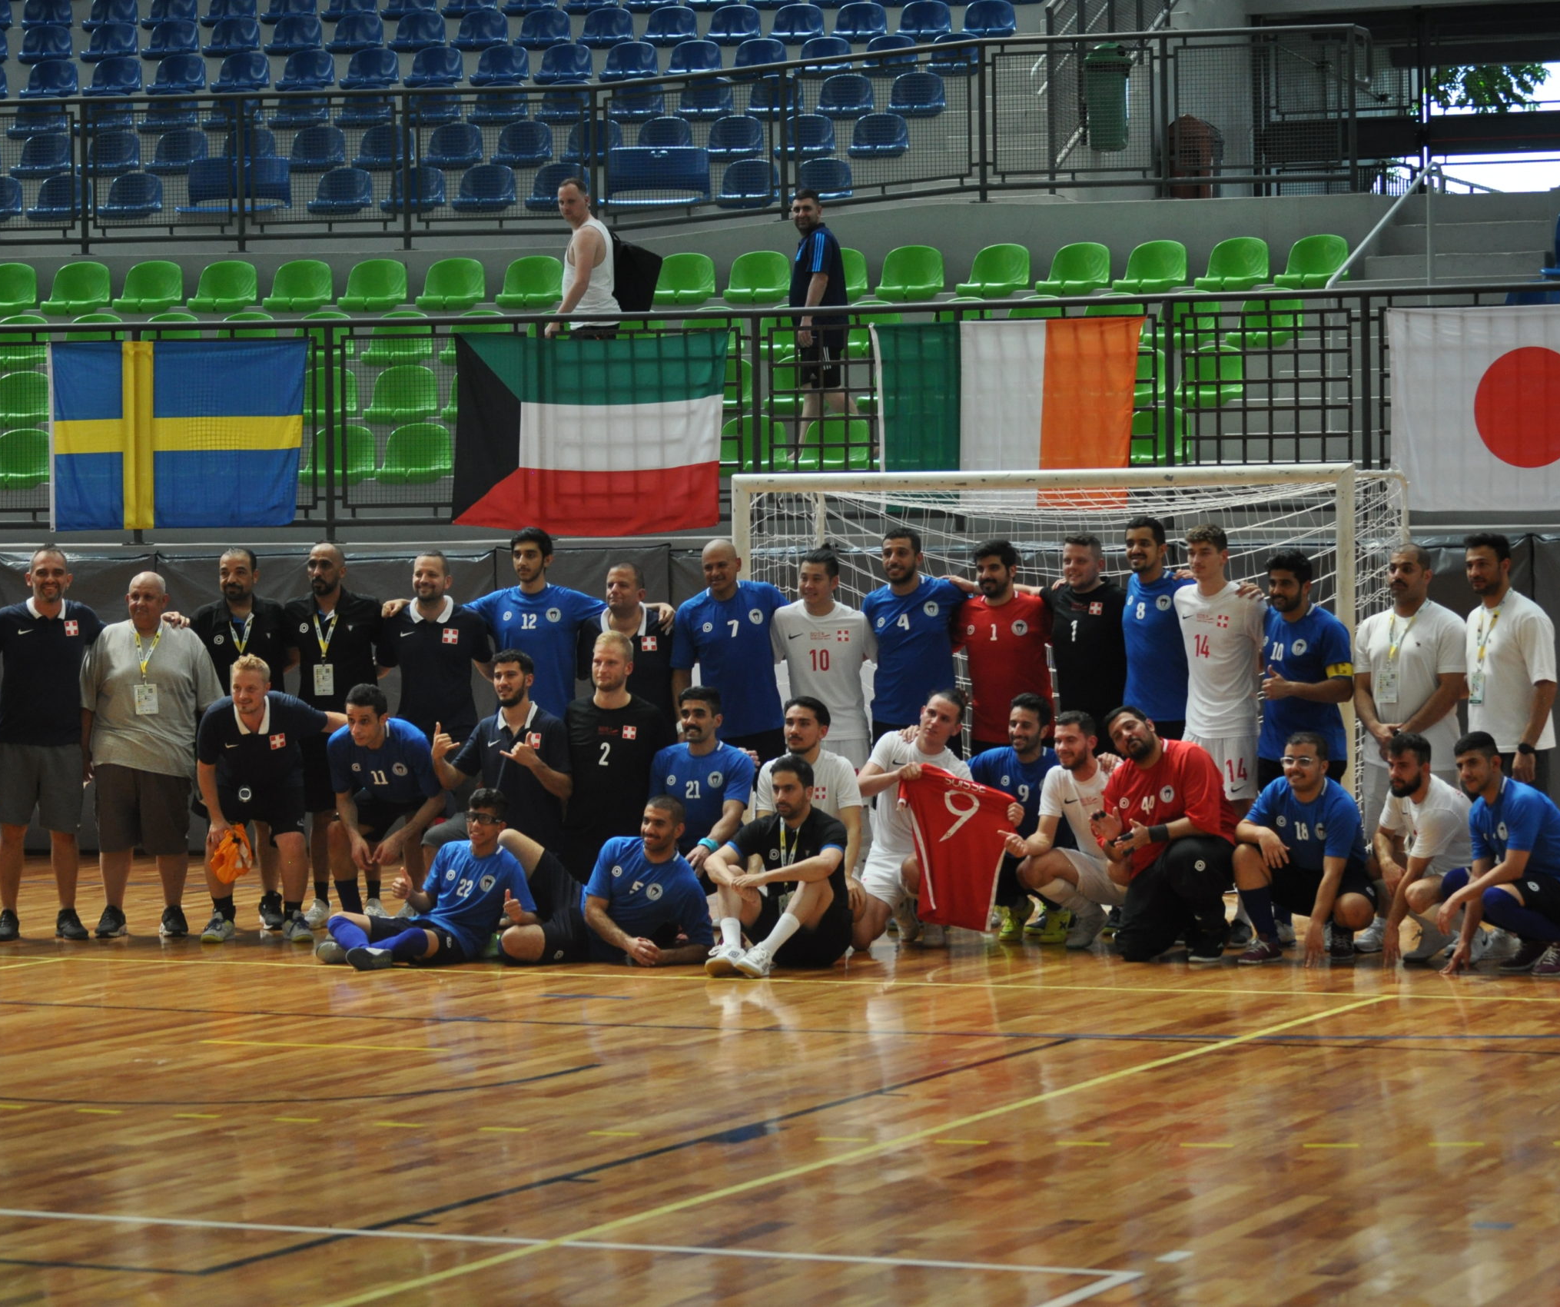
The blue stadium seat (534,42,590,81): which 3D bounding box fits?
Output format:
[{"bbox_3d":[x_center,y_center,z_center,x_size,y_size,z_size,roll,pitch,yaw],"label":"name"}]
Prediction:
[{"bbox_3d":[-1.713,-4.684,35.600,0.430,0.395,0.410,0,0,10],"label":"blue stadium seat"}]

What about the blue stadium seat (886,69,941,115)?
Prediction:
[{"bbox_3d":[1.048,-4.282,34.300,0.420,0.365,0.400,0,1,9],"label":"blue stadium seat"}]

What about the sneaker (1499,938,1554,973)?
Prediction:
[{"bbox_3d":[2.960,1.191,17.700,0.280,0.120,0.110,-17,9,-31],"label":"sneaker"}]

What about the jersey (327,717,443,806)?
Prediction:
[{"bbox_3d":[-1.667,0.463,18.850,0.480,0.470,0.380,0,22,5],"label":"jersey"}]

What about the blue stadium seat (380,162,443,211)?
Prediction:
[{"bbox_3d":[-2.793,-3.537,34.100,0.450,0.390,0.420,0,1,6],"label":"blue stadium seat"}]

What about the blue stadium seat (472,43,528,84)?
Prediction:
[{"bbox_3d":[-2.223,-4.695,35.750,0.430,0.395,0.410,0,0,11],"label":"blue stadium seat"}]

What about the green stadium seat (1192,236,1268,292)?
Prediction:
[{"bbox_3d":[3.034,-2.615,30.100,0.450,0.390,0.420,0,1,21],"label":"green stadium seat"}]

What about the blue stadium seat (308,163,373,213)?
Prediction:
[{"bbox_3d":[-3.237,-3.415,32.900,0.420,0.365,0.400,0,1,9],"label":"blue stadium seat"}]

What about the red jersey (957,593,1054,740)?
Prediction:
[{"bbox_3d":[1.006,0.058,20.000,0.460,0.680,0.280,0,1,18],"label":"red jersey"}]

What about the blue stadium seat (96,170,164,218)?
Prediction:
[{"bbox_3d":[-4.759,-3.368,32.800,0.440,0.390,0.440,0,1,5],"label":"blue stadium seat"}]

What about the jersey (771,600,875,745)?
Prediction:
[{"bbox_3d":[0.202,0.085,20.600,0.480,0.660,0.270,0,1,14],"label":"jersey"}]

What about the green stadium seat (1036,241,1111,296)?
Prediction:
[{"bbox_3d":[1.901,-2.481,28.900,0.425,0.340,0.410,0,1,17],"label":"green stadium seat"}]

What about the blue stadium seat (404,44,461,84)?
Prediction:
[{"bbox_3d":[-2.740,-4.643,35.300,0.440,0.390,0.440,0,1,5],"label":"blue stadium seat"}]

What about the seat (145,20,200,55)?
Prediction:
[{"bbox_3d":[-4.896,-4.942,36.000,0.425,0.340,0.410,-1,1,7],"label":"seat"}]

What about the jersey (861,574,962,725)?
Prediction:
[{"bbox_3d":[0.601,-0.018,20.600,0.480,0.700,0.280,0,1,9],"label":"jersey"}]

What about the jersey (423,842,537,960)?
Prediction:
[{"bbox_3d":[-1.309,1.045,19.200,0.460,0.490,0.280,0,-14,32],"label":"jersey"}]

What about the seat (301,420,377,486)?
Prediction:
[{"bbox_3d":[-2.736,-1.238,27.800,0.430,0.395,0.410,0,0,11],"label":"seat"}]

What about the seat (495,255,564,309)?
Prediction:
[{"bbox_3d":[-1.669,-2.475,29.900,0.440,0.400,0.440,0,1,8],"label":"seat"}]

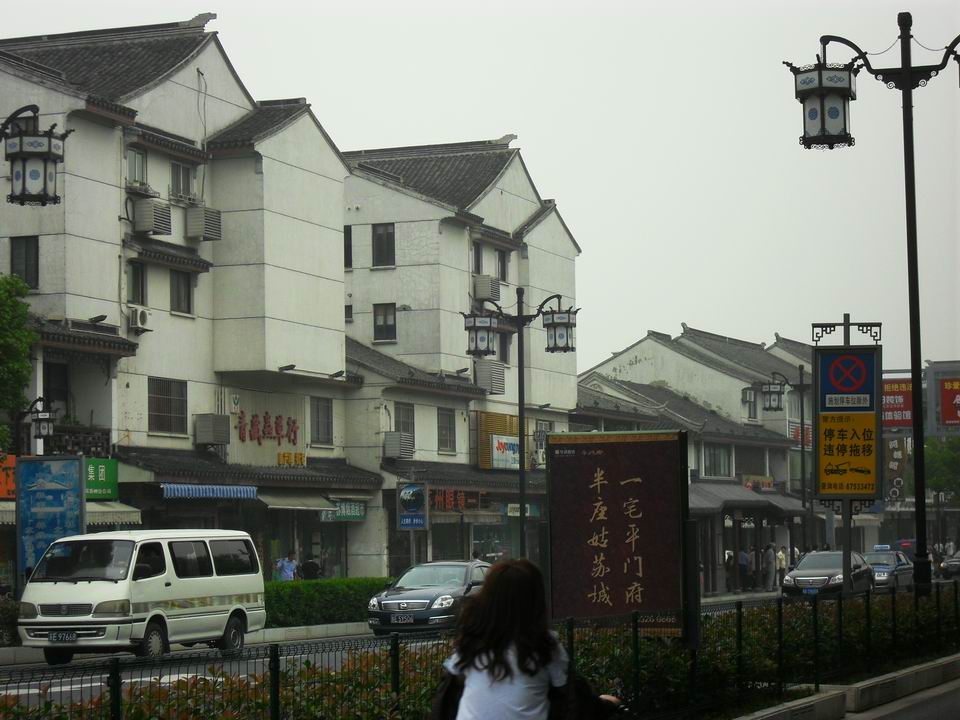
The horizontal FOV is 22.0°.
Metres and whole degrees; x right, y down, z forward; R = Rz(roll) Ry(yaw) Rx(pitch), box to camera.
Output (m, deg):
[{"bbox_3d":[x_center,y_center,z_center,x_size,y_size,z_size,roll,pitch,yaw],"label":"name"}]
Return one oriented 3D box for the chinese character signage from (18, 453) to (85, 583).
[{"bbox_3d":[-7.092,2.671,41.015,1.210,2.130,0.180,-2,-4,20],"label":"chinese character signage"}]

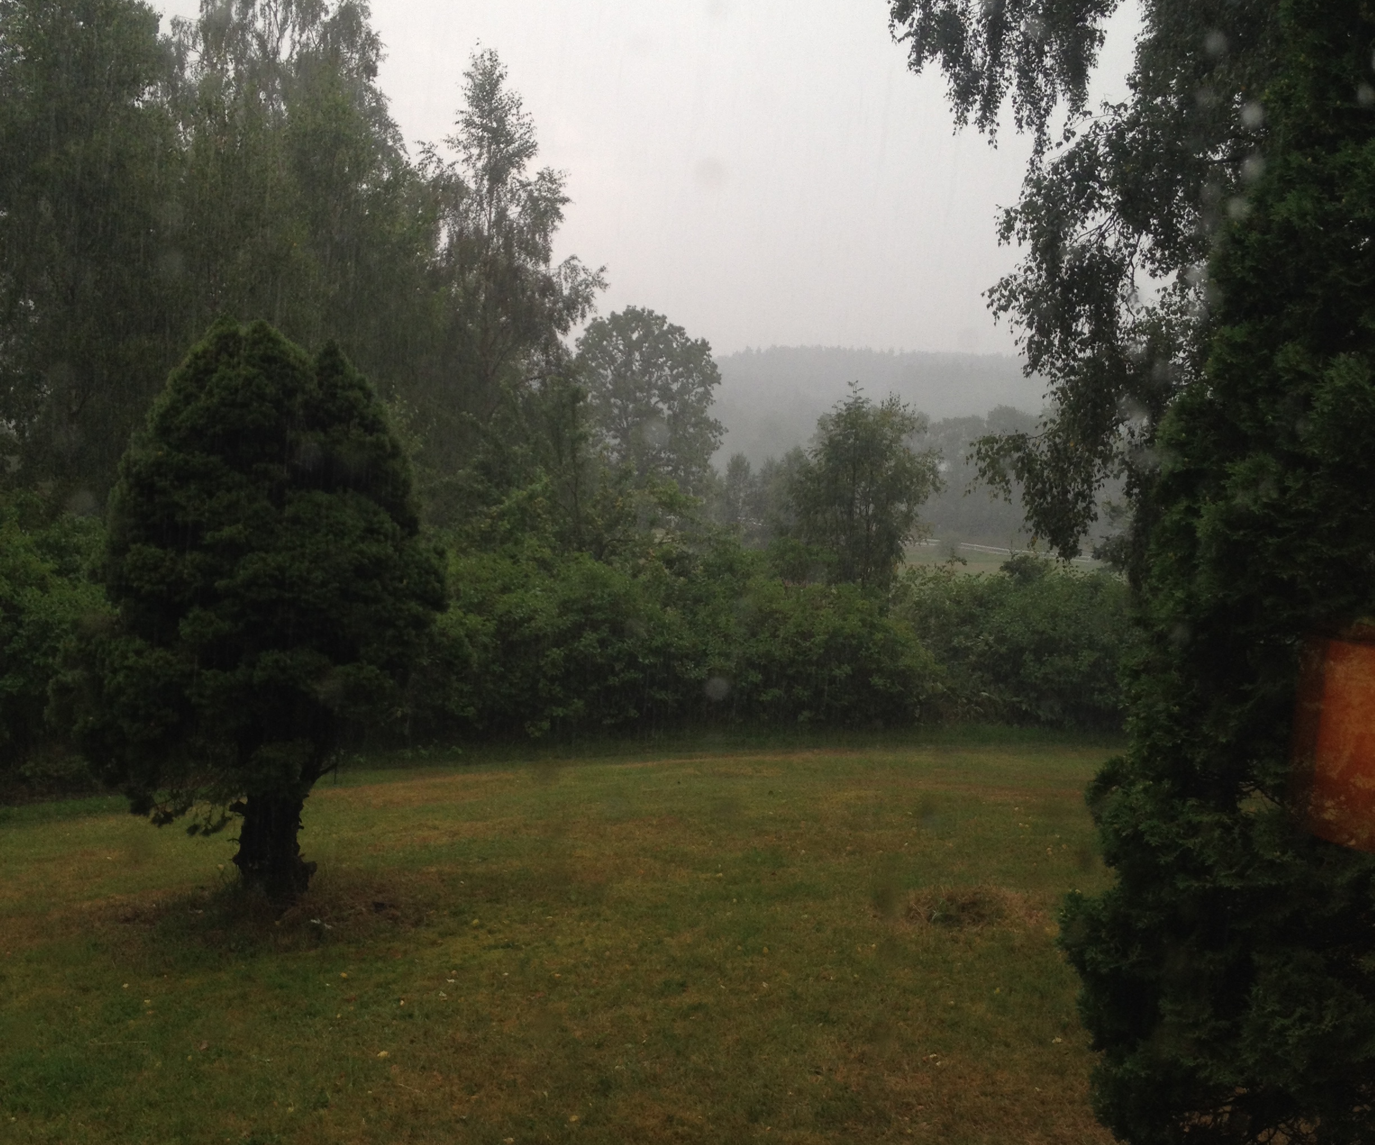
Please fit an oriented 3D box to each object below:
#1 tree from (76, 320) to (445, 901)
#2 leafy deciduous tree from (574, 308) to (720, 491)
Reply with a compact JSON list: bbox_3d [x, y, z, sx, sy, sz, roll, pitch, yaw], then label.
[{"bbox_3d":[-2.763,0.246,12.000,2.350,3.750,2.300,0,2,-13],"label":"tree"},{"bbox_3d":[-2.355,-9.730,115.000,9.400,14.000,9.200,0,2,-1],"label":"leafy deciduous tree"}]

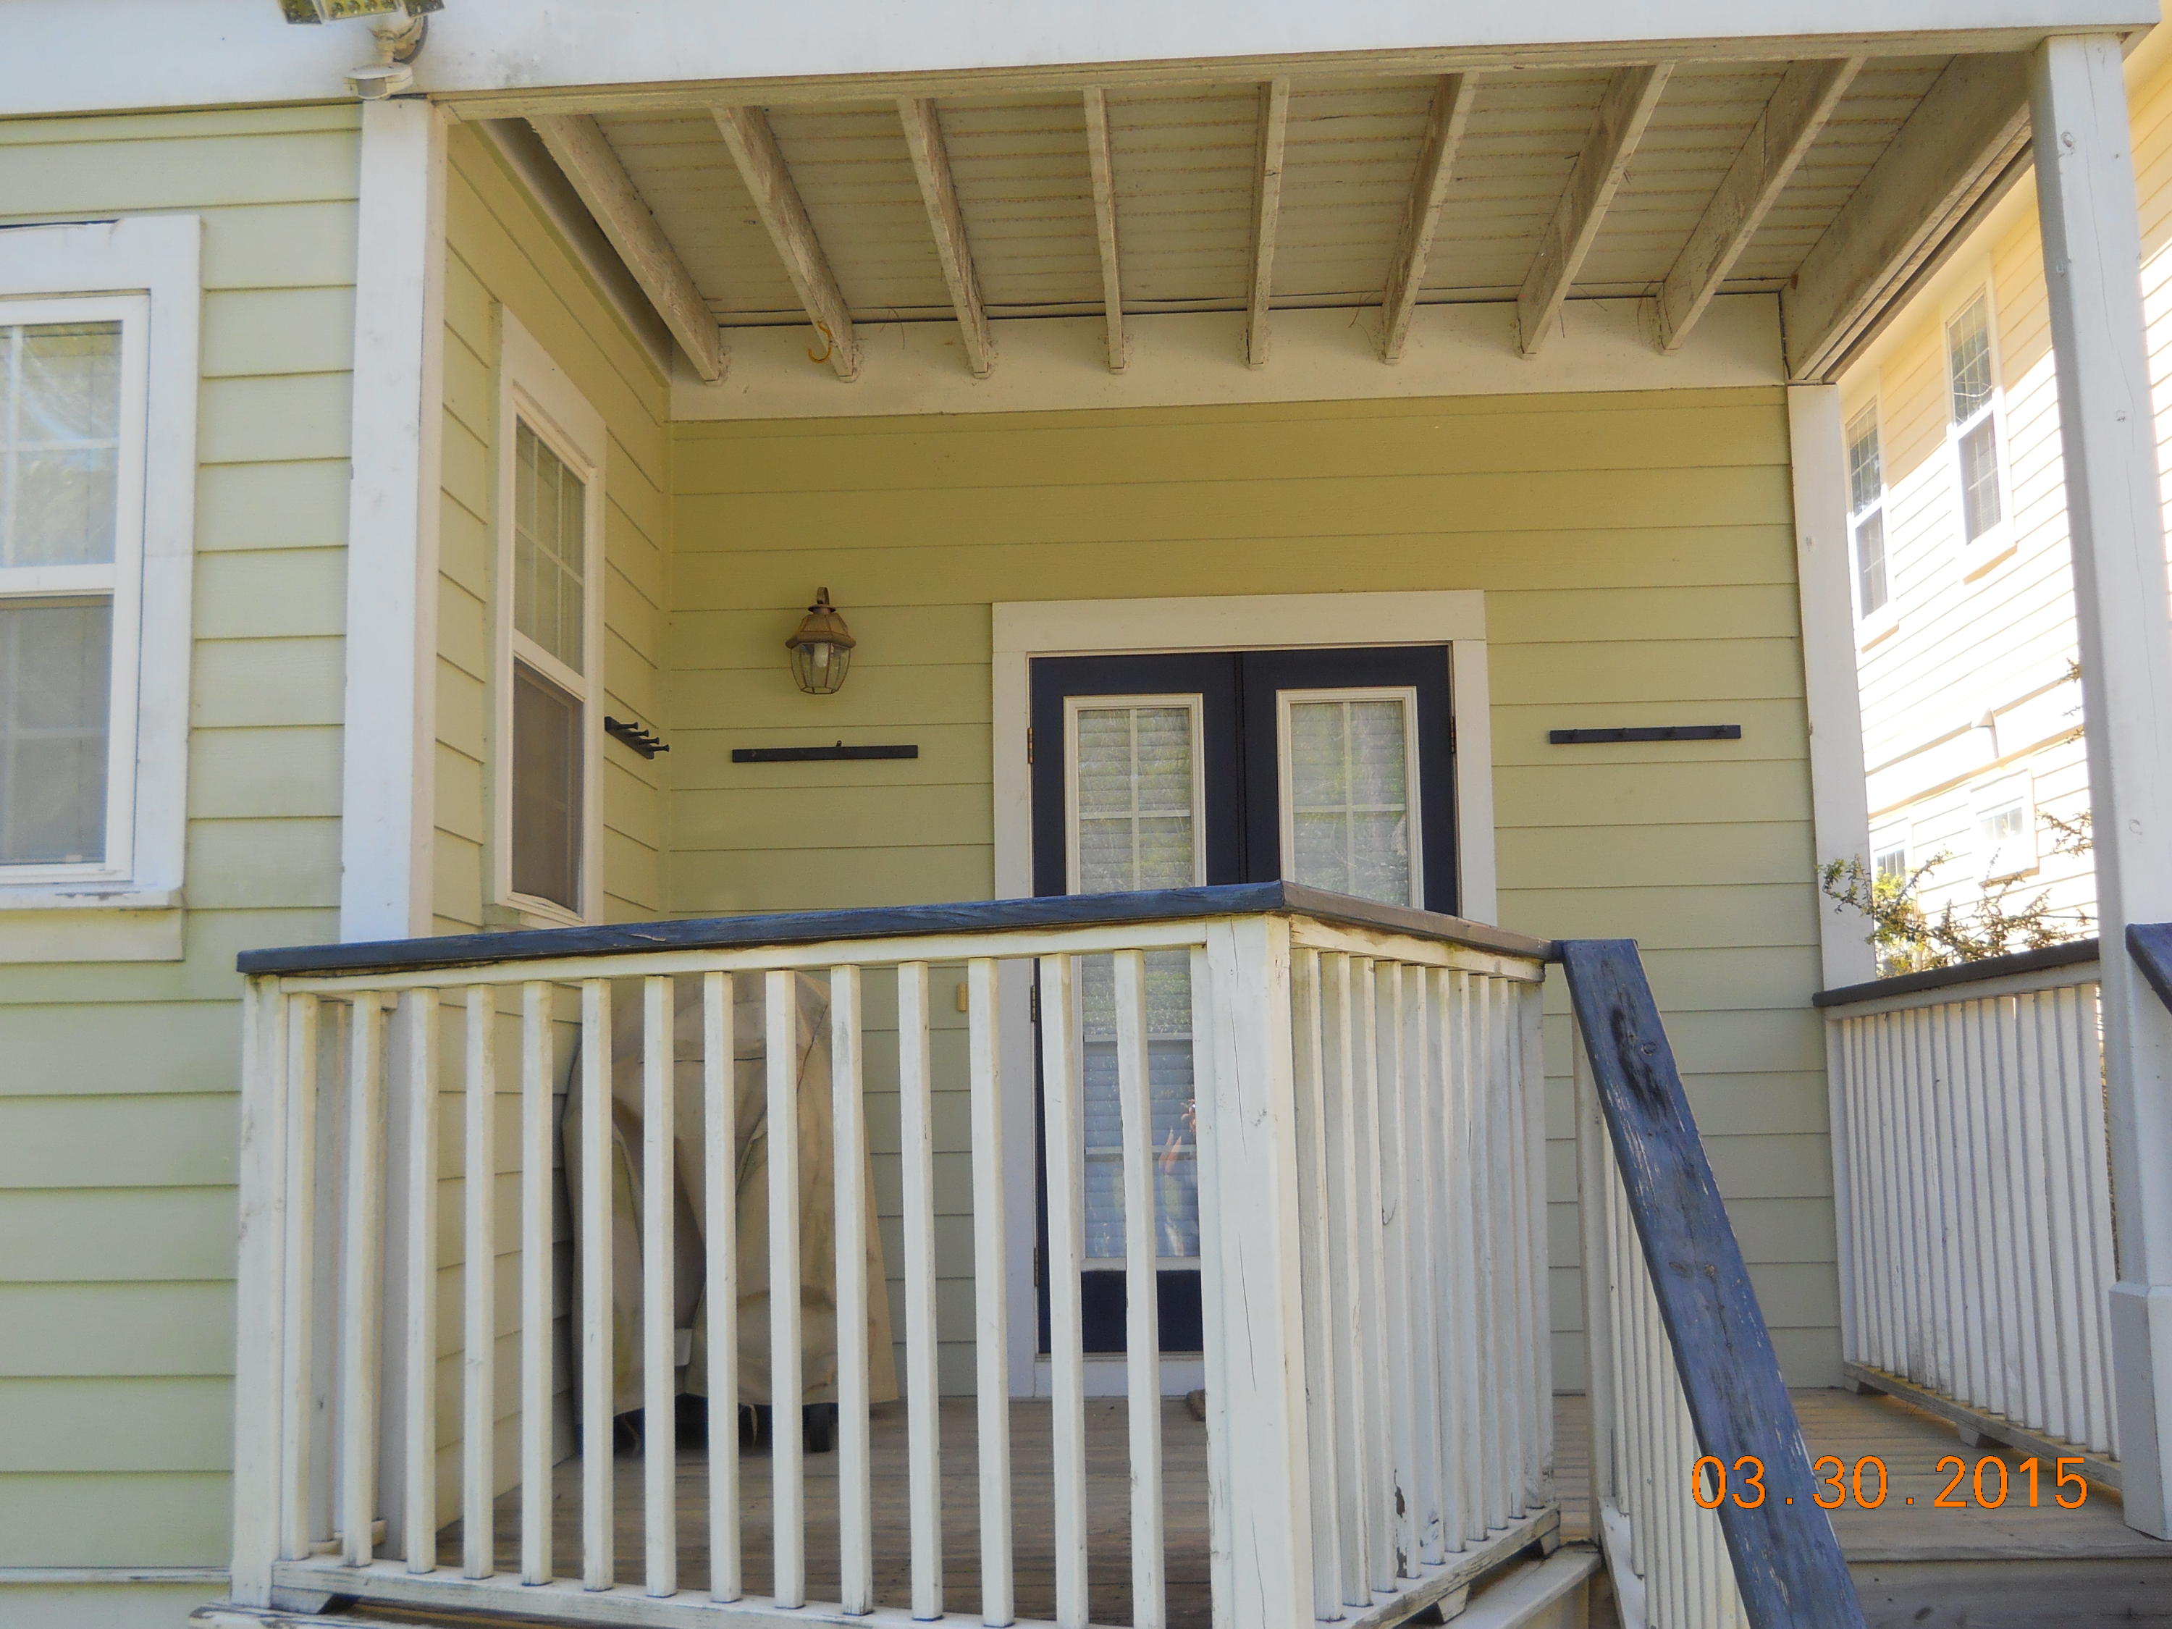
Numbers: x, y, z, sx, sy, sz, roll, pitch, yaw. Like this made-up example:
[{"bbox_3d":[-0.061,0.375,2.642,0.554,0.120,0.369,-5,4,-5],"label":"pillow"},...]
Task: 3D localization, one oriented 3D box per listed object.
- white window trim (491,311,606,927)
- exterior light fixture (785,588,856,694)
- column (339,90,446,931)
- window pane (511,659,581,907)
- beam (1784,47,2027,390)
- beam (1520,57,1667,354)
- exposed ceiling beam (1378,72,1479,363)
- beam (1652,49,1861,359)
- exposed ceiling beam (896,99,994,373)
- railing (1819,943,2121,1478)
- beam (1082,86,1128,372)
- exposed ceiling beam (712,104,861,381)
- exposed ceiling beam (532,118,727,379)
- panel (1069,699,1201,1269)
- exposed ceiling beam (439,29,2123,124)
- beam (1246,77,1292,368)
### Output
[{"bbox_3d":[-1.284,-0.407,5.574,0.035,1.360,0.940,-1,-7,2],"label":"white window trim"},{"bbox_3d":[-0.775,-0.504,6.782,0.209,0.322,0.239,-1,-7,2],"label":"exterior light fixture"},{"bbox_3d":[-1.384,-0.030,4.623,0.144,2.894,0.144,-1,-7,2],"label":"column"},{"bbox_3d":[-1.277,-0.045,5.508,0.020,0.545,0.600,-1,-7,2],"label":"window pane"},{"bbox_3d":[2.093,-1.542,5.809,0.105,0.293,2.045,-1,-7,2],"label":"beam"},{"bbox_3d":[1.272,-1.582,5.860,0.040,0.185,2.079,-1,-7,2],"label":"beam"},{"bbox_3d":[0.865,-1.572,5.876,0.040,0.185,2.079,-1,-7,2],"label":"exposed ceiling beam"},{"bbox_3d":[1.684,-1.583,5.830,0.040,0.183,2.045,-1,-7,2],"label":"beam"},{"bbox_3d":[-0.351,-1.530,5.906,0.040,0.183,2.045,-1,-7,2],"label":"exposed ceiling beam"},{"bbox_3d":[2.093,0.920,5.512,0.139,1.095,2.159,-1,-7,2],"label":"railing"},{"bbox_3d":[0.053,-1.540,5.891,0.040,0.183,2.045,-1,-7,2],"label":"beam"},{"bbox_3d":[-0.754,-1.519,5.921,0.040,0.183,2.045,-1,-7,2],"label":"exposed ceiling beam"},{"bbox_3d":[-1.171,-1.524,5.958,0.040,0.185,2.079,-1,-7,2],"label":"exposed ceiling beam"},{"bbox_3d":[0.158,0.476,6.737,0.410,1.661,0.035,-1,-7,2],"label":"panel"},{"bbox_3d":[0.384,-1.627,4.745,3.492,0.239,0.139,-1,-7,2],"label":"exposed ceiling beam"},{"bbox_3d":[0.467,-1.551,5.875,0.040,0.183,2.045,-1,-7,2],"label":"beam"}]

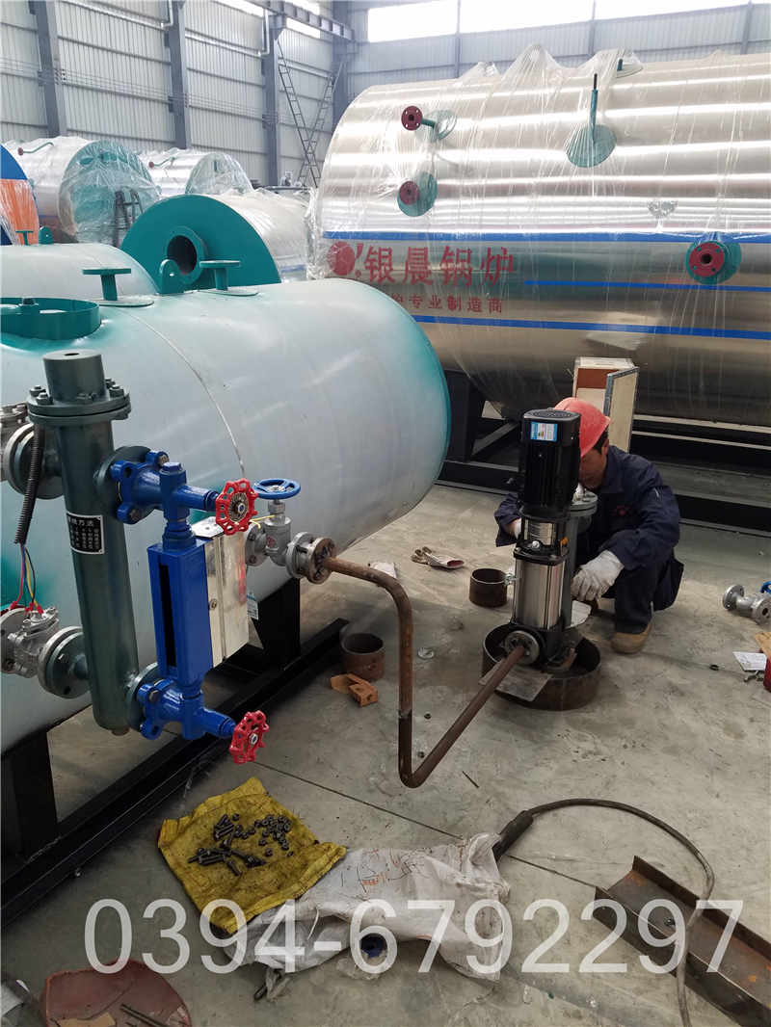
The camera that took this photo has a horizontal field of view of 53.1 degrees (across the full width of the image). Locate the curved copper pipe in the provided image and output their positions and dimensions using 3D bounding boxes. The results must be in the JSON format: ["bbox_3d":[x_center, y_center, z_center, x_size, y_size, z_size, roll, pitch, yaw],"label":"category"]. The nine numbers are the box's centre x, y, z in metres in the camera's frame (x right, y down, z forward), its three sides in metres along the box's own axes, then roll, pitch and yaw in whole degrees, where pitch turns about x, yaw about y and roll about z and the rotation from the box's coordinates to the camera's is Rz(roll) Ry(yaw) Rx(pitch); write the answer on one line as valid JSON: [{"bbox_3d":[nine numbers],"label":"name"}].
[{"bbox_3d":[0.153,0.293,2.146,0.250,0.607,0.780,11,23,28],"label":"curved copper pipe"}]

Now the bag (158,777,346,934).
[{"bbox_3d":[-0.387,0.882,2.087,0.368,0.040,0.449,-18,27,-42],"label":"bag"}]

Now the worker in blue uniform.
[{"bbox_3d":[0.806,0.017,2.892,0.630,0.930,0.720,18,27,39],"label":"worker in blue uniform"}]

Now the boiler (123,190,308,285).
[{"bbox_3d":[-0.630,-1.560,5.889,1.400,1.550,2.500,11,23,26],"label":"boiler"}]

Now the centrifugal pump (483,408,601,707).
[{"bbox_3d":[0.537,0.138,2.544,0.400,0.950,0.400,11,23,27],"label":"centrifugal pump"}]

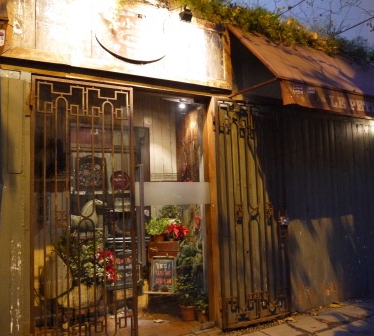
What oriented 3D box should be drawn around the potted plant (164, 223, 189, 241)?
[{"bbox_3d":[-0.136,0.824,4.700,0.310,0.240,0.280,1,-5,-29],"label":"potted plant"}]

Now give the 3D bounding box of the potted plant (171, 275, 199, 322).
[{"bbox_3d":[-0.023,1.508,4.220,0.290,0.510,0.280,-1,-5,0],"label":"potted plant"}]

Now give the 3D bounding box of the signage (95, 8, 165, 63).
[{"bbox_3d":[-0.529,-1.290,3.515,0.760,0.540,0.050,1,-5,-29],"label":"signage"}]

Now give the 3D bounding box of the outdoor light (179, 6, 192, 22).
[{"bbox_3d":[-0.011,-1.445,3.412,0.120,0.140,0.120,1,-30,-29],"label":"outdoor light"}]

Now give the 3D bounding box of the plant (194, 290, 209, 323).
[{"bbox_3d":[0.184,1.588,4.170,0.190,0.360,0.190,-1,-5,0],"label":"plant"}]

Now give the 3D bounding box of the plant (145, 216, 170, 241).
[{"bbox_3d":[-0.387,0.793,4.750,0.290,0.300,0.270,-1,-5,0],"label":"plant"}]

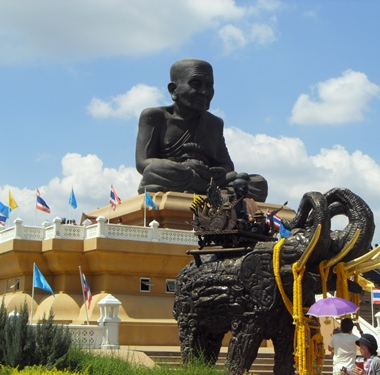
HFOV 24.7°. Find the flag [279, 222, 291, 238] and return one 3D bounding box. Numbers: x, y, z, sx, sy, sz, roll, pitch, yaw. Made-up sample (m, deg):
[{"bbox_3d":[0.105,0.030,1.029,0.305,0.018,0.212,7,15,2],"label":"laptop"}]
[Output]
[{"bbox_3d":[5.047,2.288,45.800,0.650,0.900,0.250,0,-10,6],"label":"flag"}]

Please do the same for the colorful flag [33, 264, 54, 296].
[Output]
[{"bbox_3d":[-3.717,2.389,22.200,0.543,0.854,0.150,2,-11,-9],"label":"colorful flag"}]

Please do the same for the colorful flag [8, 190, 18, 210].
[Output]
[{"bbox_3d":[-9.128,0.689,44.900,0.550,0.950,0.250,3,-11,-11],"label":"colorful flag"}]

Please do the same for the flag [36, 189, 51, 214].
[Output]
[{"bbox_3d":[-6.235,0.583,37.000,0.602,1.108,0.200,2,-11,-10],"label":"flag"}]

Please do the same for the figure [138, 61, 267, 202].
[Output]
[{"bbox_3d":[0.841,-4.374,66.235,10.000,11.600,6.800,7,-12,-31],"label":"figure"}]

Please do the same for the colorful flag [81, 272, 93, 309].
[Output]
[{"bbox_3d":[-3.791,3.798,31.900,0.450,1.300,0.280,2,-10,-7],"label":"colorful flag"}]

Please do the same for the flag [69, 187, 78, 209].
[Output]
[{"bbox_3d":[-5.768,0.555,42.950,0.500,1.030,0.280,2,-11,-8],"label":"flag"}]

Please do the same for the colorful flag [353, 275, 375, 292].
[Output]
[{"bbox_3d":[7.953,4.321,39.500,0.970,0.900,0.250,-1,-11,11],"label":"colorful flag"}]

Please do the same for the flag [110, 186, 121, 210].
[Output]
[{"bbox_3d":[-3.155,0.456,36.900,0.477,1.144,0.250,1,-11,-5],"label":"flag"}]

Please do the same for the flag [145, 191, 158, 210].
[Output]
[{"bbox_3d":[-1.913,0.669,43.300,0.660,0.930,0.250,2,-10,-3],"label":"flag"}]

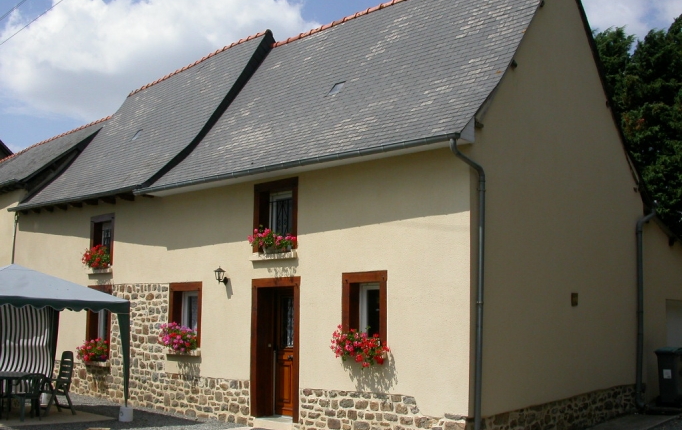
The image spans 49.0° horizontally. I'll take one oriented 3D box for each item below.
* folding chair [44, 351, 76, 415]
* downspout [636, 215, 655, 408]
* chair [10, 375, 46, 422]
[{"bbox_3d":[-4.719,2.843,12.600,0.600,1.050,0.560,8,-11,-42],"label":"folding chair"},{"bbox_3d":[5.755,1.811,14.200,0.150,3.750,0.650,-6,-11,41],"label":"downspout"},{"bbox_3d":[-5.133,2.997,12.300,0.540,0.800,0.560,6,-10,-34],"label":"chair"}]

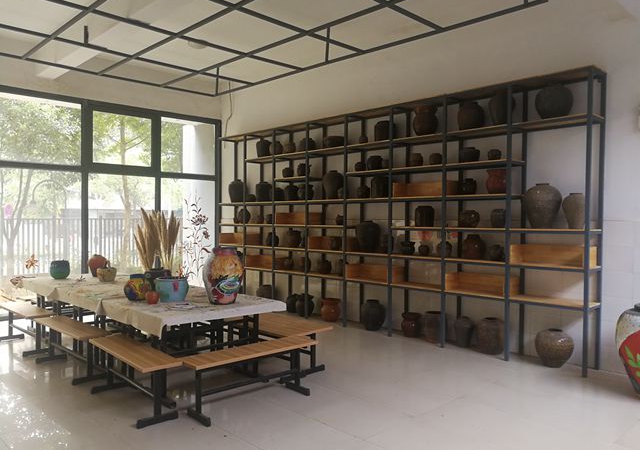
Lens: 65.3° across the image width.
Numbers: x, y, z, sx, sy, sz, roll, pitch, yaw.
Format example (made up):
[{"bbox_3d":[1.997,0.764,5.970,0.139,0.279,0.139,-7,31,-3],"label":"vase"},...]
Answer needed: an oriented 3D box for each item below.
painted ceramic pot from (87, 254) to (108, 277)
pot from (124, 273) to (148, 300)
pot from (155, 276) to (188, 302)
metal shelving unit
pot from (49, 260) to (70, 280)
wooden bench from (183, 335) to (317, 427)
[{"bbox_3d":[-2.879,0.532,6.520,0.257,0.280,0.257,1,0,0],"label":"painted ceramic pot"},{"bbox_3d":[-1.682,0.578,4.612,0.226,0.229,0.226,1,0,0],"label":"pot"},{"bbox_3d":[-1.357,0.592,4.598,0.299,0.206,0.299,1,0,0],"label":"pot"},{"bbox_3d":[0.494,-0.057,7.254,0.405,3.018,6.435,0,0,-45],"label":"metal shelving unit"},{"bbox_3d":[-3.248,0.563,6.253,0.220,0.212,0.220,1,0,0],"label":"pot"},{"bbox_3d":[-0.545,1.232,4.046,1.183,0.449,0.310,0,0,-42],"label":"wooden bench"}]

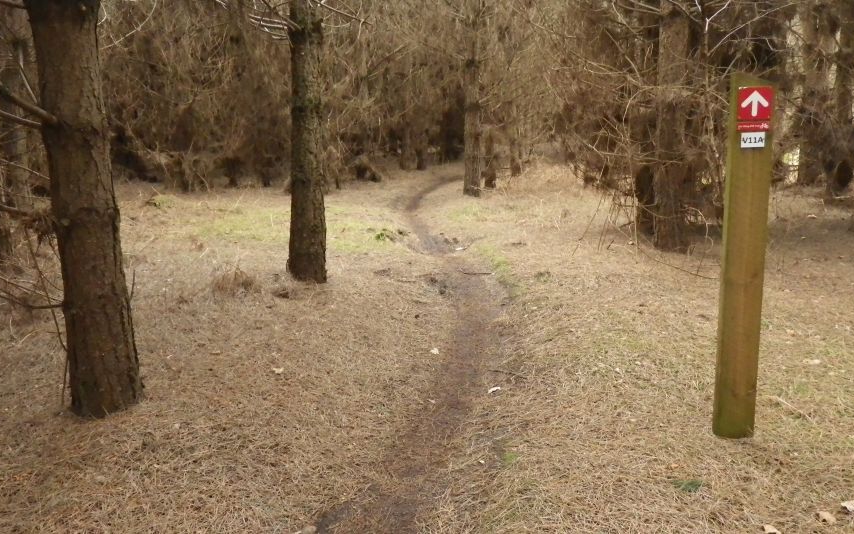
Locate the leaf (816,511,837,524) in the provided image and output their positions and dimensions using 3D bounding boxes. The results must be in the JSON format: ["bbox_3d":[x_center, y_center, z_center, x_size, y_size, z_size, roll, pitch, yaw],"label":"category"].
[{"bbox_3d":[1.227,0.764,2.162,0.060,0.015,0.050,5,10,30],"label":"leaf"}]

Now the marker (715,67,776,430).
[{"bbox_3d":[1.225,-0.024,2.733,0.130,1.390,0.120,3,9,19],"label":"marker"}]

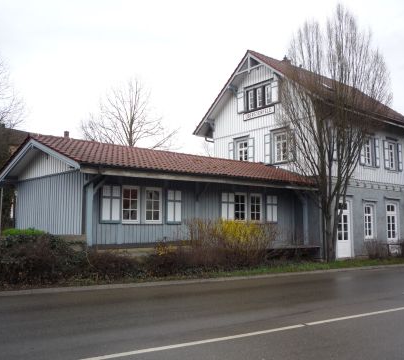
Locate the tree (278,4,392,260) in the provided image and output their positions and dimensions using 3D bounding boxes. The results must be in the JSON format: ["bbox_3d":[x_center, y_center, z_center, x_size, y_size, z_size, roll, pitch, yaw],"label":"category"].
[{"bbox_3d":[5.923,-2.107,19.686,4.900,11.520,4.600,-2,-6,17],"label":"tree"}]

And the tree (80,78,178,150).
[{"bbox_3d":[-5.456,-1.458,33.376,8.000,12.700,7.800,1,-6,-9],"label":"tree"}]

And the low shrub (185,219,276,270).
[{"bbox_3d":[1.036,2.307,16.273,3.300,1.800,1.800,5,-7,-40],"label":"low shrub"}]

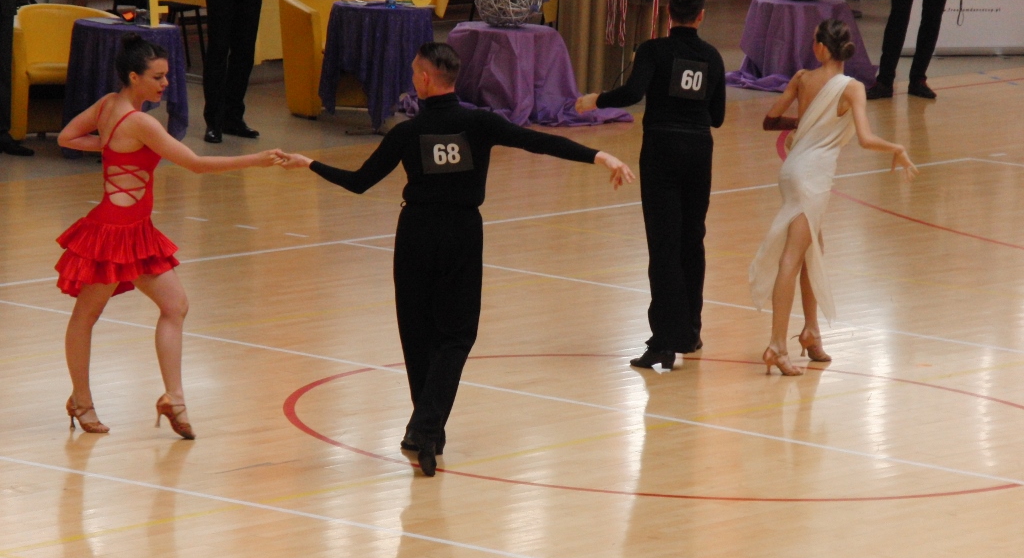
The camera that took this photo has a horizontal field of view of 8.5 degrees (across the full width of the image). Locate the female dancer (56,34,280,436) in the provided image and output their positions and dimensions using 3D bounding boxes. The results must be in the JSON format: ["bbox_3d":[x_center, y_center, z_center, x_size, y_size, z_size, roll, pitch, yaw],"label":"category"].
[{"bbox_3d":[-1.468,-0.189,29.150,0.780,1.690,0.640,-5,11,-42],"label":"female dancer"}]

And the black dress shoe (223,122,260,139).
[{"bbox_3d":[-1.582,-0.864,39.922,0.280,0.110,0.100,8,10,32],"label":"black dress shoe"}]

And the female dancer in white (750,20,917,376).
[{"bbox_3d":[1.501,-0.413,32.141,0.600,1.630,0.520,9,11,36],"label":"female dancer in white"}]

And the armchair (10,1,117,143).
[{"bbox_3d":[-2.592,-1.212,39.792,0.730,0.720,0.670,0,9,-15],"label":"armchair"}]

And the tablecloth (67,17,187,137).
[{"bbox_3d":[-2.188,-1.080,38.801,0.740,0.710,0.720,3,8,0],"label":"tablecloth"}]

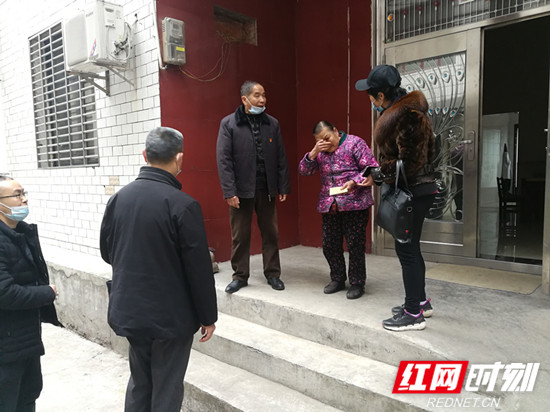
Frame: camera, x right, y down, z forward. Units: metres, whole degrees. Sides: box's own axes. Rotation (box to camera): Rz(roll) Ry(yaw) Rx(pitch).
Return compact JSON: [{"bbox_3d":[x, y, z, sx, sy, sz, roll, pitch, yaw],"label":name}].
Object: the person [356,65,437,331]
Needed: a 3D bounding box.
[{"bbox_3d":[0.774,-0.057,2.625,0.500,1.575,0.470,0,5,16],"label":"person"}]

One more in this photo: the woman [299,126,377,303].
[{"bbox_3d":[0.507,0.021,3.277,0.570,1.323,0.450,1,5,25],"label":"woman"}]

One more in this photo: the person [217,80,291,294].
[{"bbox_3d":[-0.179,-0.159,3.470,0.580,1.678,0.350,-2,5,-10],"label":"person"}]

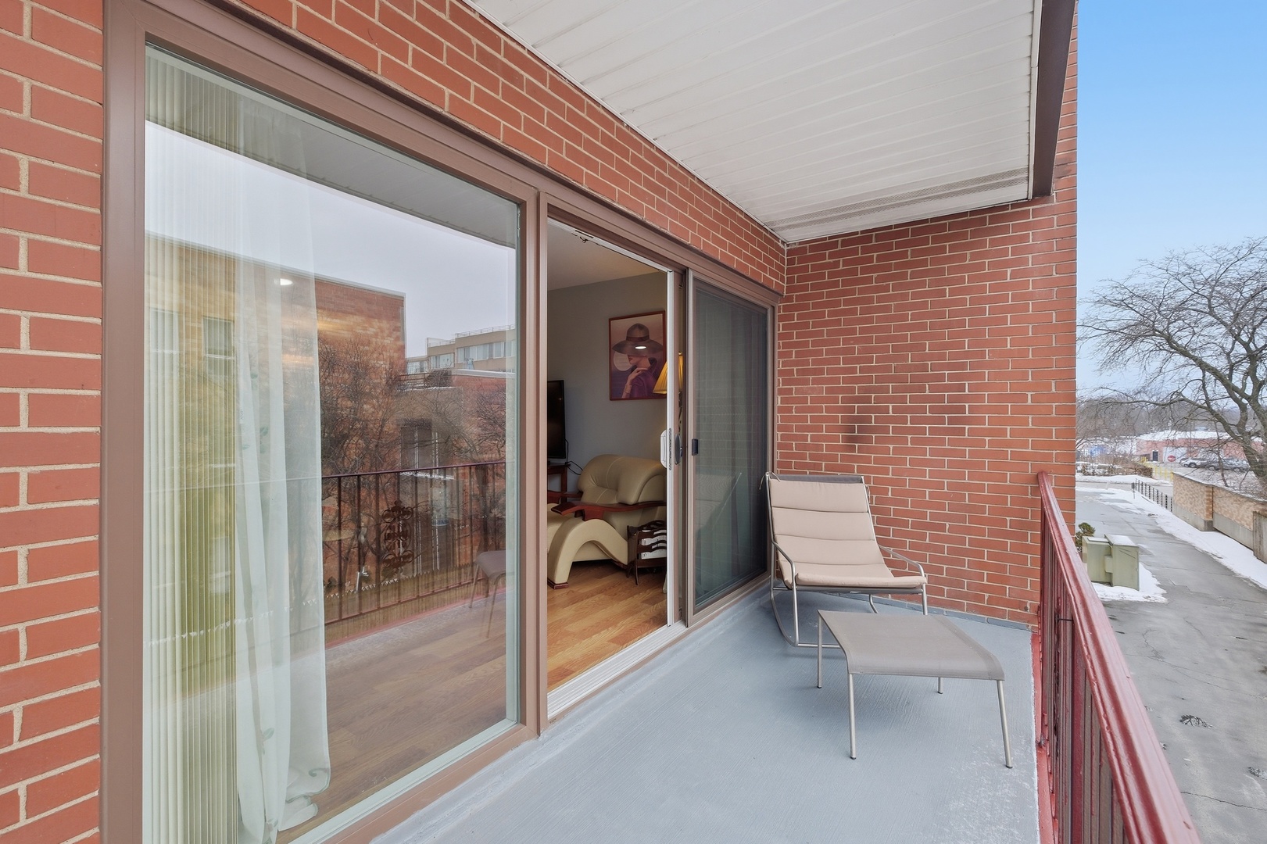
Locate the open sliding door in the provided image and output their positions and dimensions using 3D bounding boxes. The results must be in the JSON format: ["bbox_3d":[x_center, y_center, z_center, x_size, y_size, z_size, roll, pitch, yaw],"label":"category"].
[{"bbox_3d":[0.630,0.140,3.345,0.050,1.930,1.170,1,1,36],"label":"open sliding door"}]

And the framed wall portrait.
[{"bbox_3d":[0.027,-0.600,4.950,0.640,0.790,0.030,1,1,35],"label":"framed wall portrait"}]

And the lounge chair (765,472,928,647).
[{"bbox_3d":[1.218,0.775,3.170,0.680,0.870,0.680,0,0,4],"label":"lounge chair"}]

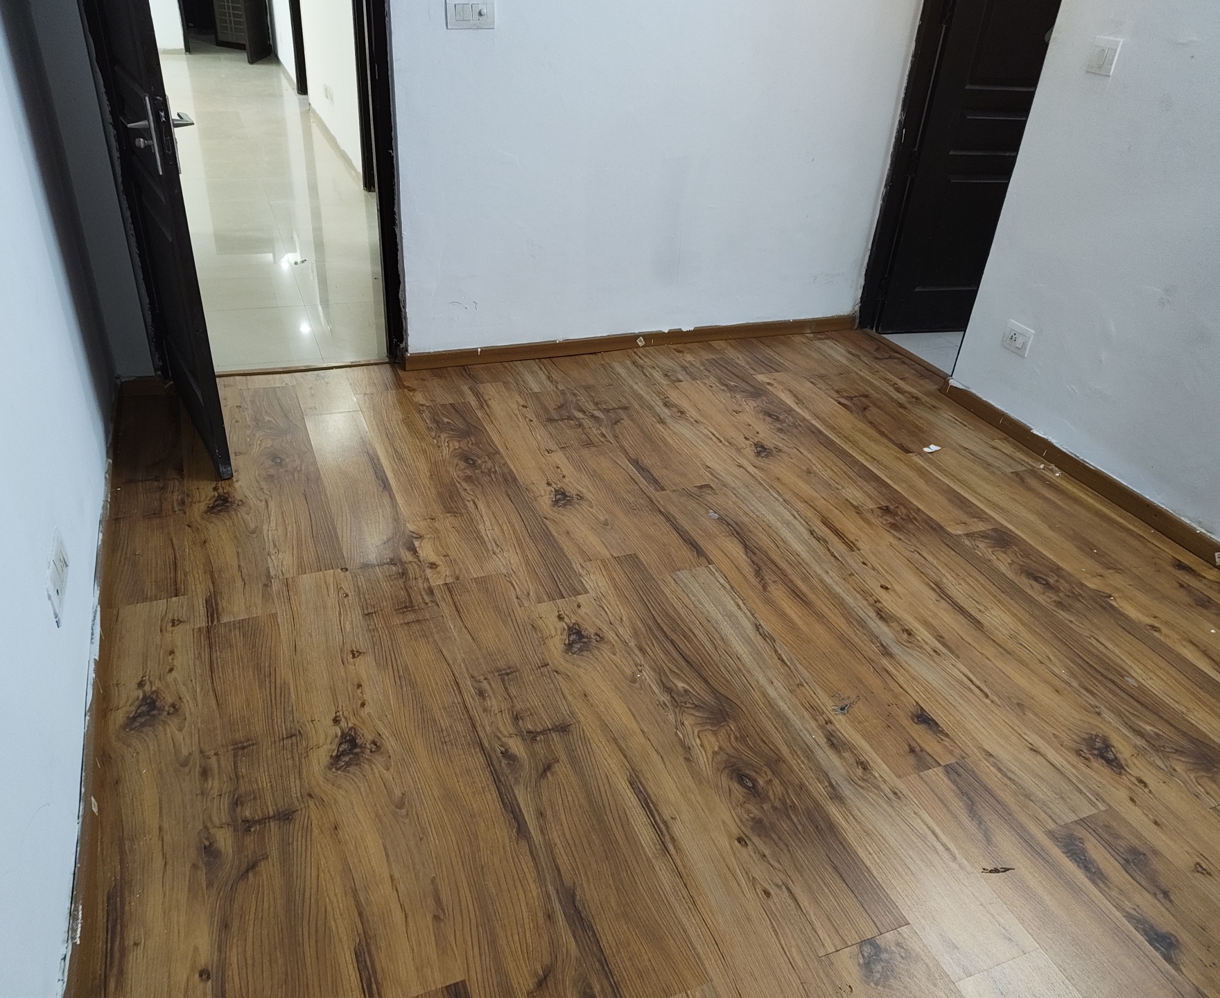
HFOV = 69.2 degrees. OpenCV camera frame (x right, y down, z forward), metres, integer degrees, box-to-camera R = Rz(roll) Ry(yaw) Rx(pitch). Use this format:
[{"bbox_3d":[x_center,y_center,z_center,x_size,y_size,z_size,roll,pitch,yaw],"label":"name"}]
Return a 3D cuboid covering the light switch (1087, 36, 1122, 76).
[{"bbox_3d":[1.500,-1.344,2.683,0.012,0.095,0.091,-10,35,-20],"label":"light switch"}]

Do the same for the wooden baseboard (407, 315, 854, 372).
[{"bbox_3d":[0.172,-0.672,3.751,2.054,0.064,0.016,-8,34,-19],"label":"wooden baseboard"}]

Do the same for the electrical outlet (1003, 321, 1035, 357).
[{"bbox_3d":[1.455,-0.572,3.151,0.012,0.094,0.114,-10,35,-20],"label":"electrical outlet"}]

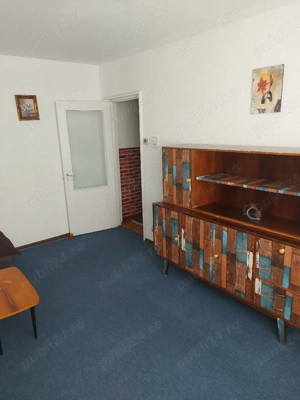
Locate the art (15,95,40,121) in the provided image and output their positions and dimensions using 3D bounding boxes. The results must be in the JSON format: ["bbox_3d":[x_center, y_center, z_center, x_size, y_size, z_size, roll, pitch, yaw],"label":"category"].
[{"bbox_3d":[-1.587,-1.190,3.585,0.265,0.308,0.030,-14,20,-38],"label":"art"}]

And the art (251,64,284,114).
[{"bbox_3d":[0.967,-0.904,2.293,0.025,0.353,0.265,-14,20,-38],"label":"art"}]

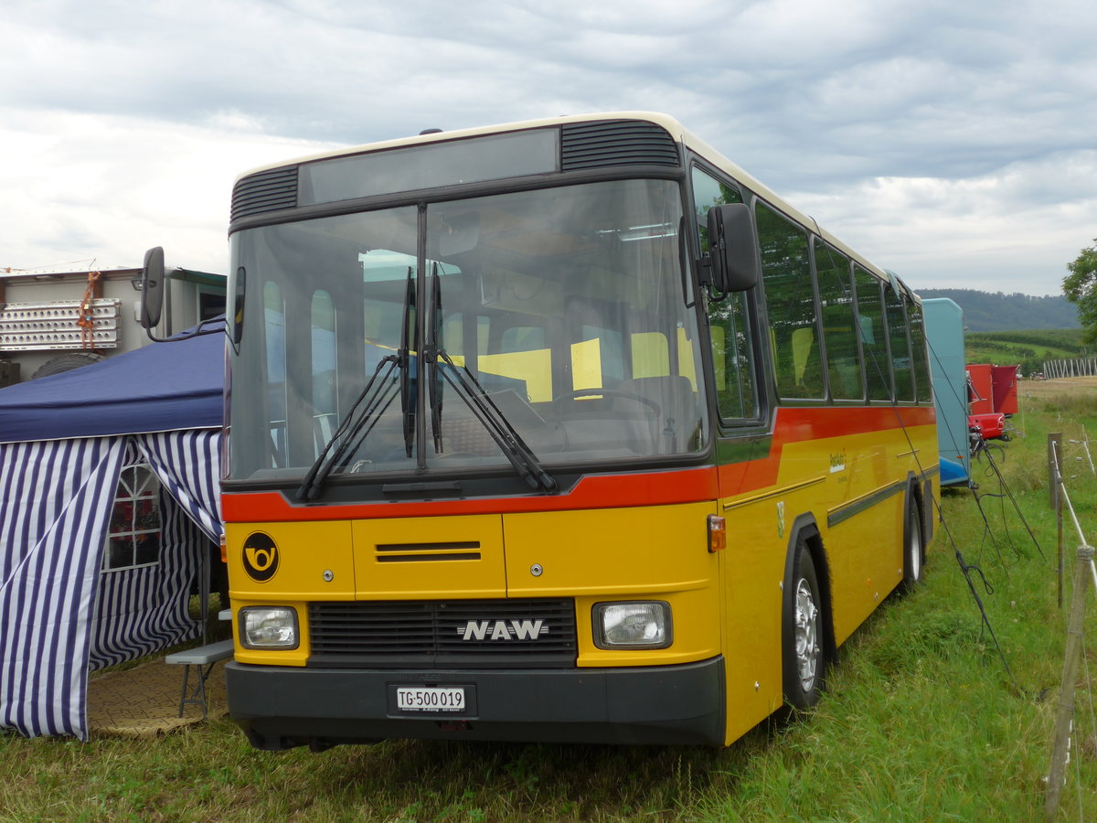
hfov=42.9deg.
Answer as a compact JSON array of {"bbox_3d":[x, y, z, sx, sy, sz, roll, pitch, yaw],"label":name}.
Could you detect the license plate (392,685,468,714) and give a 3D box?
[{"bbox_3d":[-0.477,1.179,5.701,0.310,0.094,0.020,-4,-1,20],"label":"license plate"}]

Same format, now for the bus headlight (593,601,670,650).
[{"bbox_3d":[0.341,0.852,5.562,0.320,0.187,0.090,-4,-1,15],"label":"bus headlight"}]

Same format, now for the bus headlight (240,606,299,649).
[{"bbox_3d":[-1.219,0.952,6.145,0.320,0.187,0.090,-4,-1,25],"label":"bus headlight"}]

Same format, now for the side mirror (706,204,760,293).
[{"bbox_3d":[0.763,-0.676,5.779,0.200,0.360,0.090,-3,-1,2],"label":"side mirror"}]

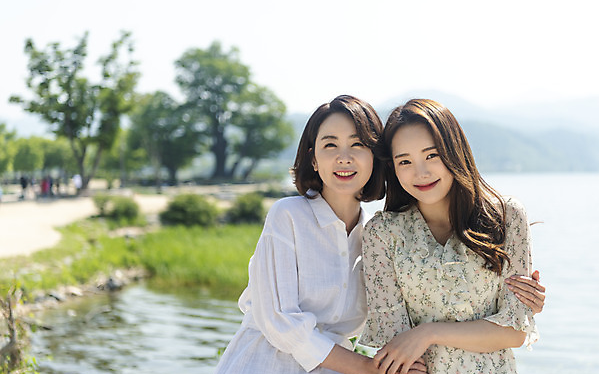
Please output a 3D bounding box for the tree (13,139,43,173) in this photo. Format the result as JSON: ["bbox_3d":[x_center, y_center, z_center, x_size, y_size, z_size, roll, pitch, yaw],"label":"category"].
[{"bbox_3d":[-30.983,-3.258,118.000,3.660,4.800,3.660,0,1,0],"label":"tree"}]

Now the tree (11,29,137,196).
[{"bbox_3d":[-20.492,-6.876,94.000,11.660,14.570,10.490,0,1,0],"label":"tree"}]

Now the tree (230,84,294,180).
[{"bbox_3d":[-5.019,-7.528,140.000,8.680,13.020,8.680,0,1,0],"label":"tree"}]

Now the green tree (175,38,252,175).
[{"bbox_3d":[-11.801,-10.377,140.000,10.310,18.720,10.310,0,1,0],"label":"green tree"}]

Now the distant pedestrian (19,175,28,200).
[{"bbox_3d":[-20.324,0.052,76.000,0.450,1.680,0.500,0,1,0],"label":"distant pedestrian"}]

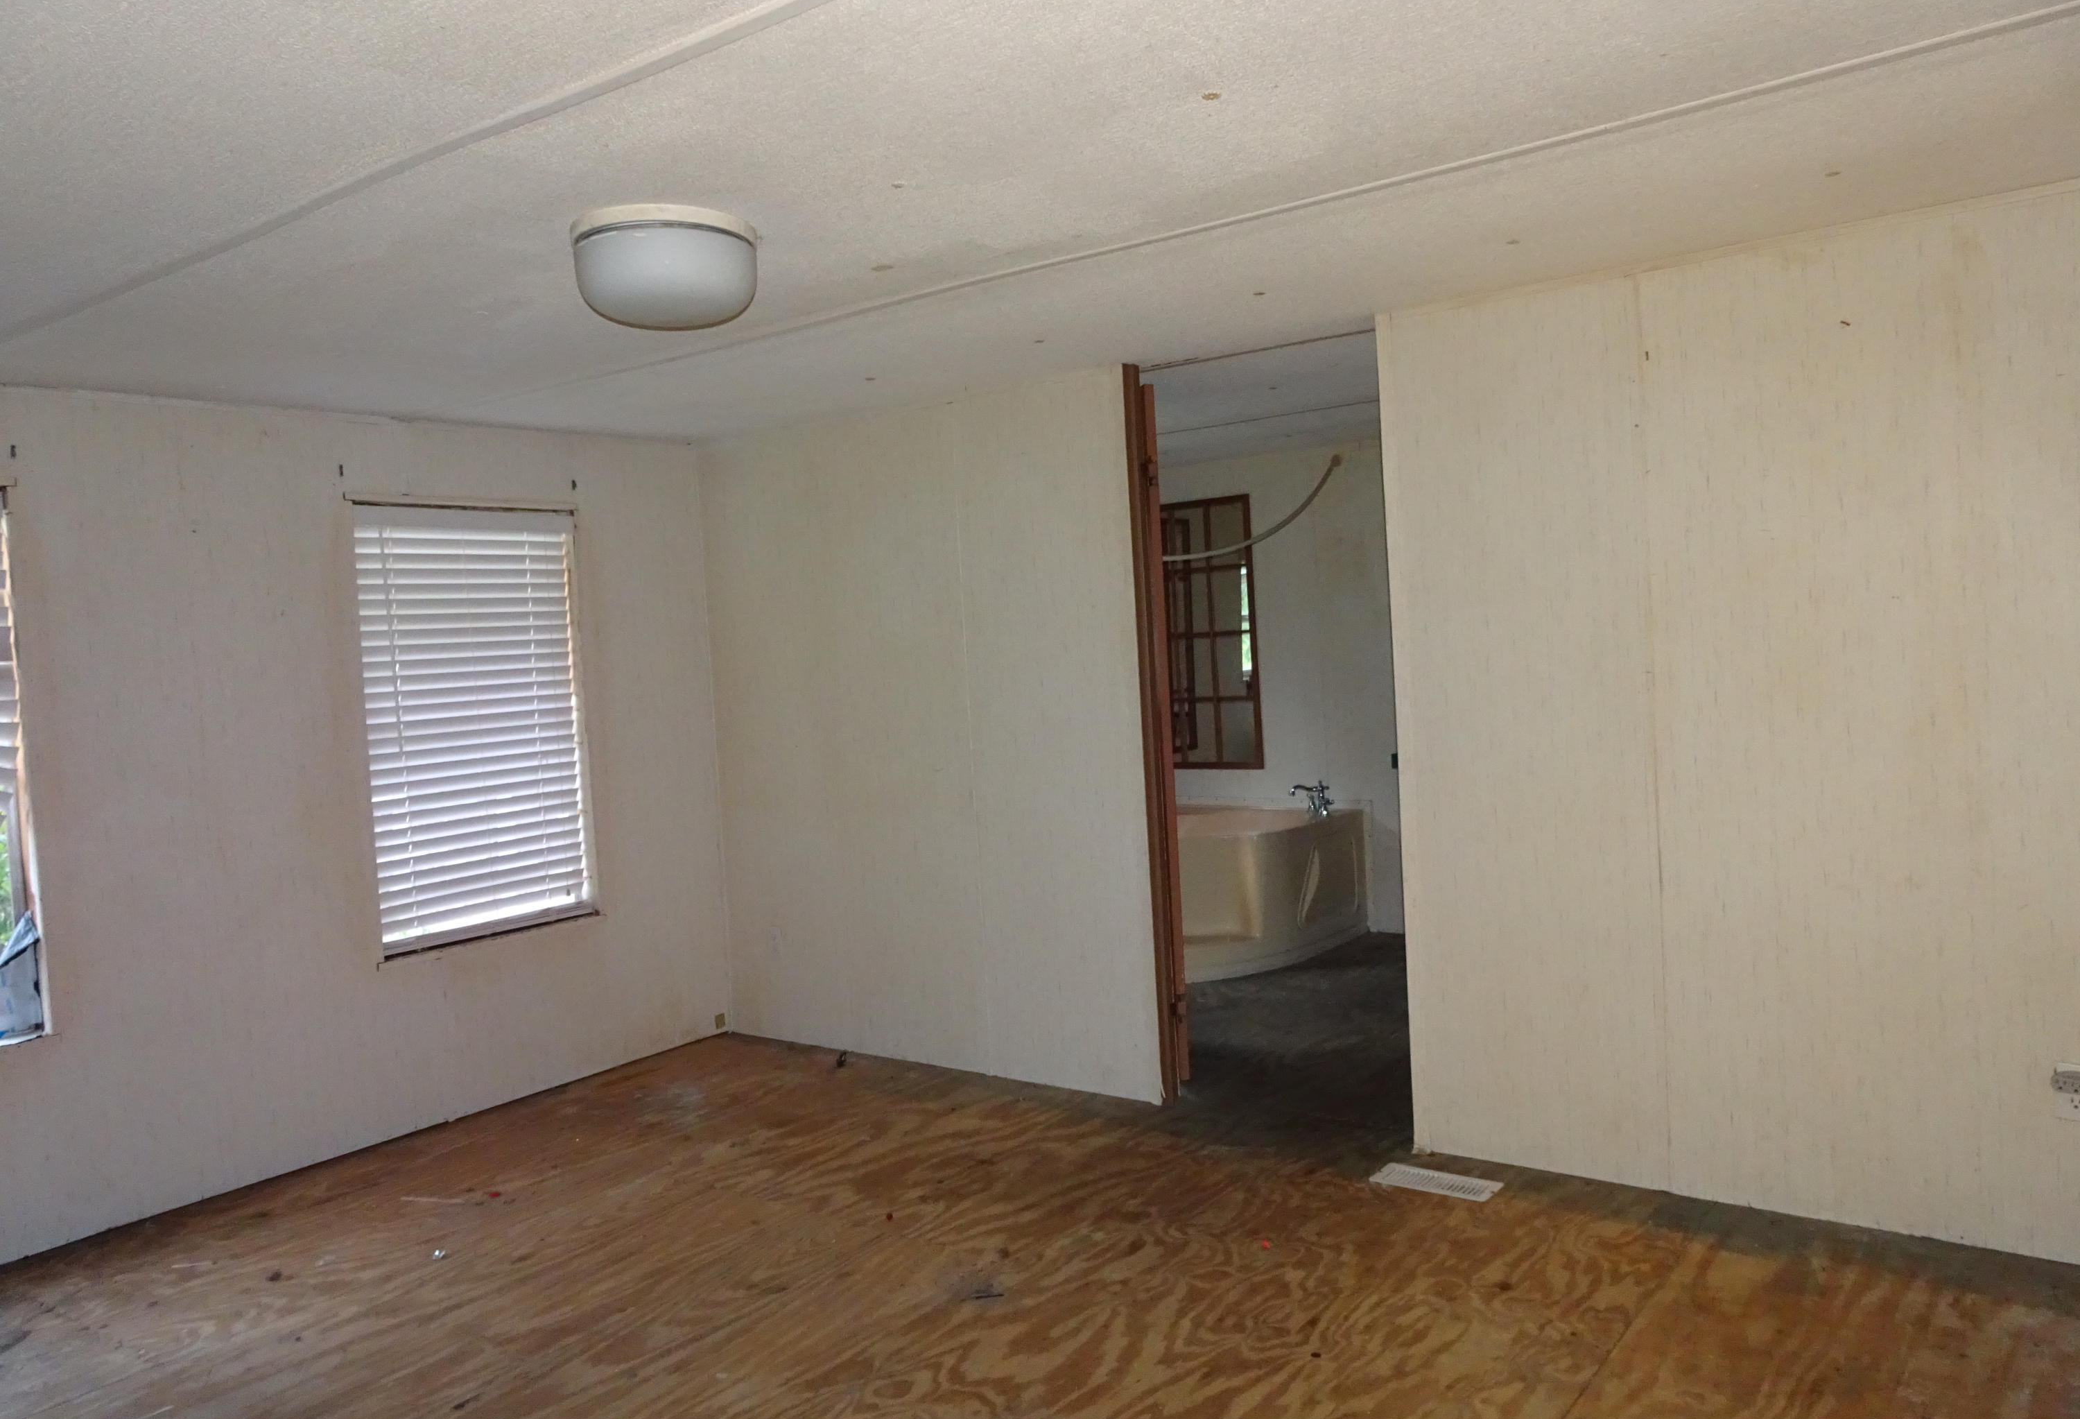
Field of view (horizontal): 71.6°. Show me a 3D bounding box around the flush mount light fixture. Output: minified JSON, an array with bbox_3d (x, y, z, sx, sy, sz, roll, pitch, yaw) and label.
[{"bbox_3d":[-0.679,-0.792,2.634,0.325,0.160,0.325,-3,3,0],"label":"flush mount light fixture"}]

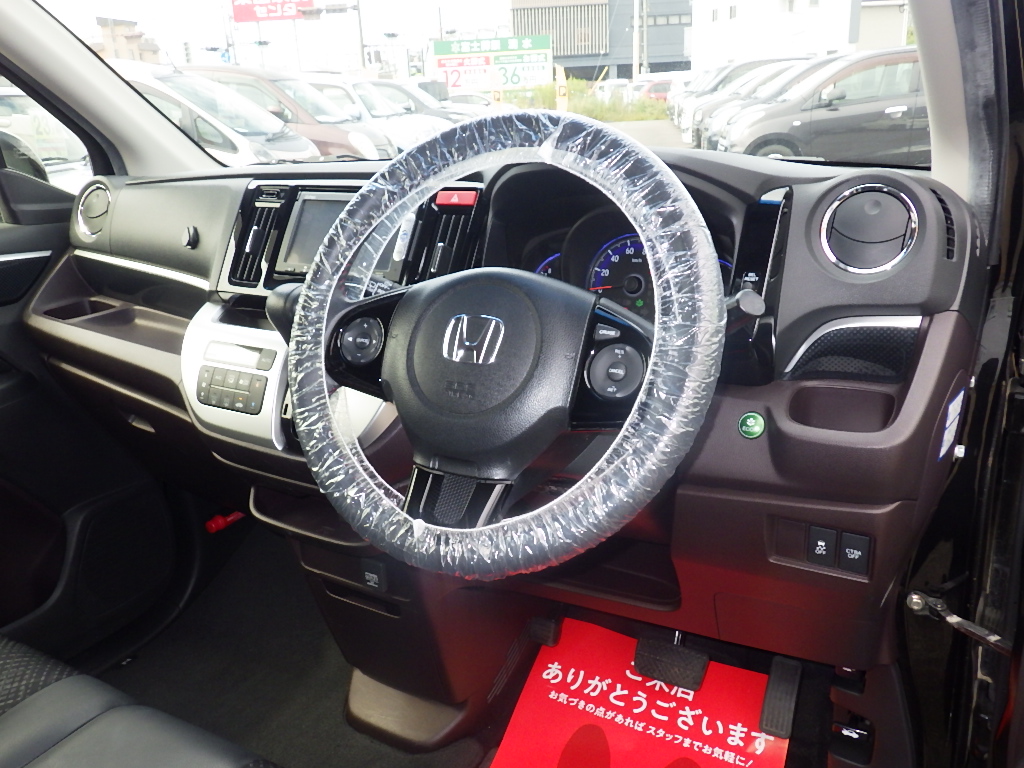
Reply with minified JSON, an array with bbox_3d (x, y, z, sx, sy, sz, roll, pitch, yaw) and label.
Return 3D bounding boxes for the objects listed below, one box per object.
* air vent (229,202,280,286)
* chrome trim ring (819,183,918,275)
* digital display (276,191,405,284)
[{"bbox_3d":[-0.311,-0.170,1.020,0.048,0.112,0.024,7,-13,27],"label":"air vent"},{"bbox_3d":[0.338,-0.146,0.785,0.085,0.085,0.012,6,-1,24],"label":"chrome trim ring"},{"bbox_3d":[-0.187,-0.169,0.955,0.176,0.101,0.020,7,-12,27],"label":"digital display"}]

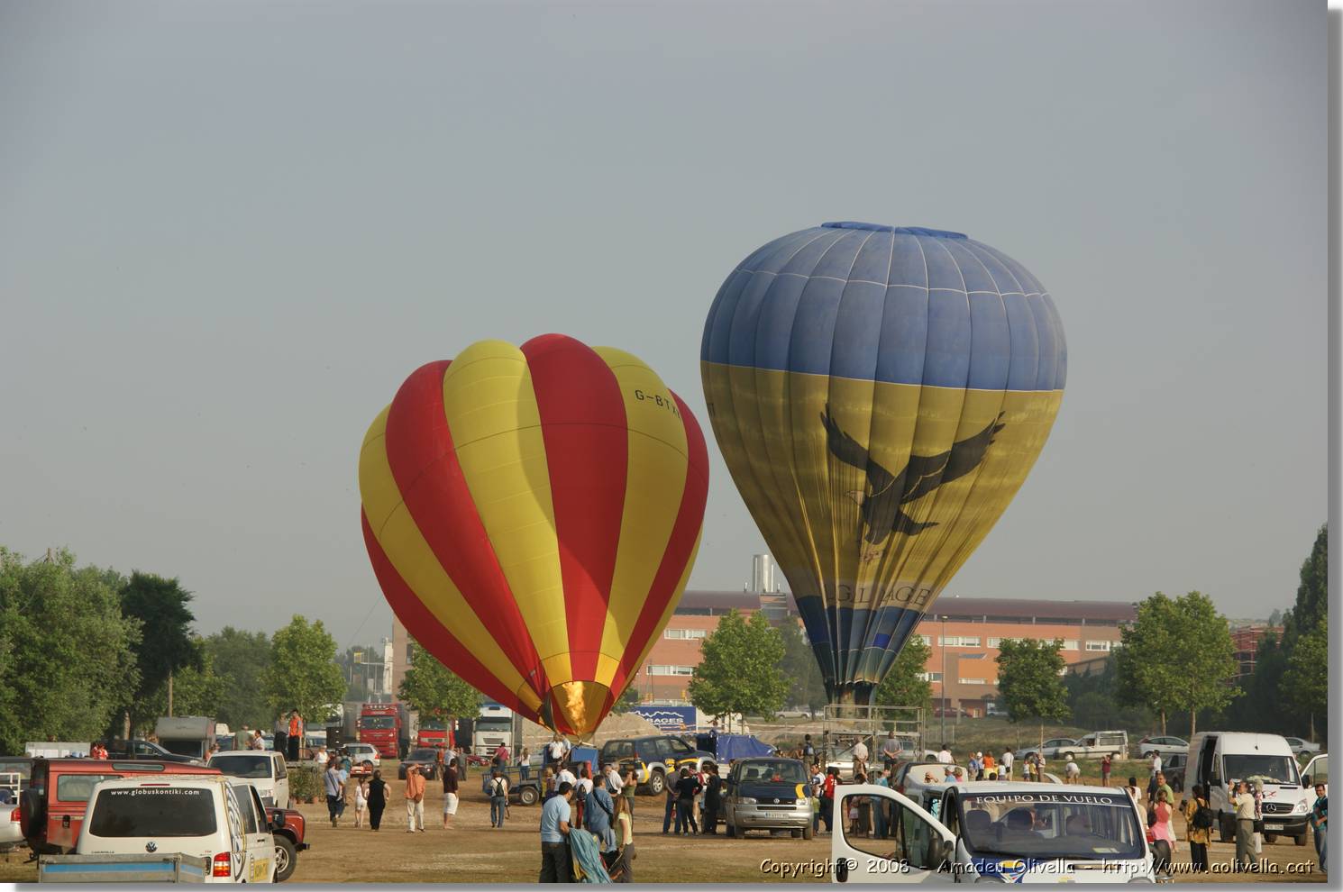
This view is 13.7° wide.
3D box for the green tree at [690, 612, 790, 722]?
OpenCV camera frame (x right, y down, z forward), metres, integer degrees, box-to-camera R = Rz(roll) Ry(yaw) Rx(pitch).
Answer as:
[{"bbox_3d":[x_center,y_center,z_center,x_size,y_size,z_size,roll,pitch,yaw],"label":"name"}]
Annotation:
[{"bbox_3d":[3.723,12.963,312.000,5.500,7.500,5.500,0,-3,0],"label":"green tree"}]

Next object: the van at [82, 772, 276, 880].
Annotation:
[{"bbox_3d":[-6.160,5.100,70.600,1.920,1.970,4.900,0,-3,3],"label":"van"}]

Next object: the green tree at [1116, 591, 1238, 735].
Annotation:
[{"bbox_3d":[33.851,15.015,375.000,8.200,10.700,7.500,0,-3,0],"label":"green tree"}]

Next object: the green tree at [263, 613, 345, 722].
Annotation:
[{"bbox_3d":[-21.335,13.994,325.000,4.900,8.300,4.900,1,-3,0],"label":"green tree"}]

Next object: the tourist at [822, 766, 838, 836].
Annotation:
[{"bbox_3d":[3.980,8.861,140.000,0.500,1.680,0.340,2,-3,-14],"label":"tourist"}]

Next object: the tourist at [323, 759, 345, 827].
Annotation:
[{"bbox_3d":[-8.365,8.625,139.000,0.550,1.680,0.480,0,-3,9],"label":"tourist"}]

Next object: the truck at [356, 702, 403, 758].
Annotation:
[{"bbox_3d":[-19.648,19.413,378.000,2.550,3.850,6.300,0,-3,0],"label":"truck"}]

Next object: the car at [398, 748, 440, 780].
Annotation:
[{"bbox_3d":[-11.115,14.467,255.000,1.750,1.440,4.350,1,-3,10],"label":"car"}]

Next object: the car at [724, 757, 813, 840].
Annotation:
[{"bbox_3d":[2.249,8.386,133.600,1.840,1.940,4.790,1,-3,-3],"label":"car"}]

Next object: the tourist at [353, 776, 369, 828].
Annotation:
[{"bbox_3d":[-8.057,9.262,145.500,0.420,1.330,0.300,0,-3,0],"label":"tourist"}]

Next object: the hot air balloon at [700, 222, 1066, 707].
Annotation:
[{"bbox_3d":[9.370,2.325,250.000,16.400,24.400,16.400,1,-3,-6],"label":"hot air balloon"}]

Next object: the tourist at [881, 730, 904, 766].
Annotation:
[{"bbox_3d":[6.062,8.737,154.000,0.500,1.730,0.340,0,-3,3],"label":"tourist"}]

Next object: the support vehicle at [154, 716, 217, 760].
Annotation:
[{"bbox_3d":[-21.436,13.376,246.000,2.250,3.000,5.900,0,-3,-2],"label":"support vehicle"}]

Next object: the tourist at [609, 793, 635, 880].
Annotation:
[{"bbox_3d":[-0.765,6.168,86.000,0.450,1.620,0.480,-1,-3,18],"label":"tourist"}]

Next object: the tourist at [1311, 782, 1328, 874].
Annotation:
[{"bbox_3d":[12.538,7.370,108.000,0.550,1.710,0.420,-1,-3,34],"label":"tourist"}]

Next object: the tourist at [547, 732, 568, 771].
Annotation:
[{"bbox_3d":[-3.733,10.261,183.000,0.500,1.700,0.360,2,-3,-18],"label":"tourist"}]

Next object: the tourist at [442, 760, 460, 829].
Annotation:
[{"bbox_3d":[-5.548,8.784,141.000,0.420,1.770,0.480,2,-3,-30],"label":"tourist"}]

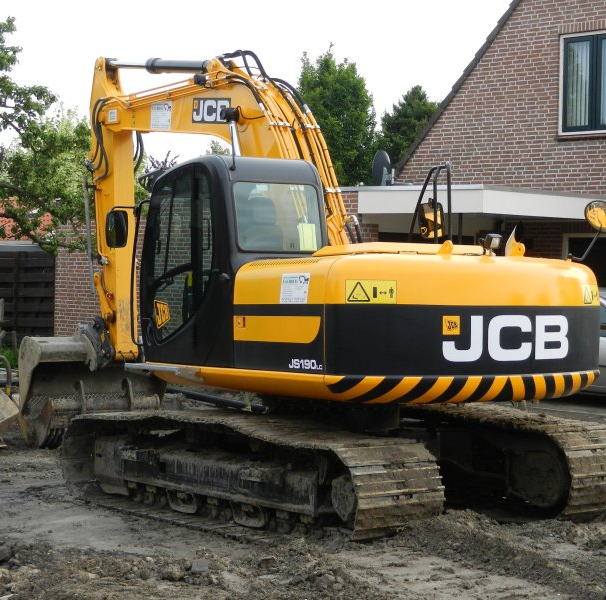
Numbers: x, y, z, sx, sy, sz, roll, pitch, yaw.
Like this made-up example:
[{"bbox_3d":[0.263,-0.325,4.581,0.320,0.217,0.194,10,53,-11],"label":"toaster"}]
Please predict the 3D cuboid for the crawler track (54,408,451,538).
[{"bbox_3d":[-0.635,1.493,12.024,0.885,0.850,4.450,1,-1,-39],"label":"crawler track"}]

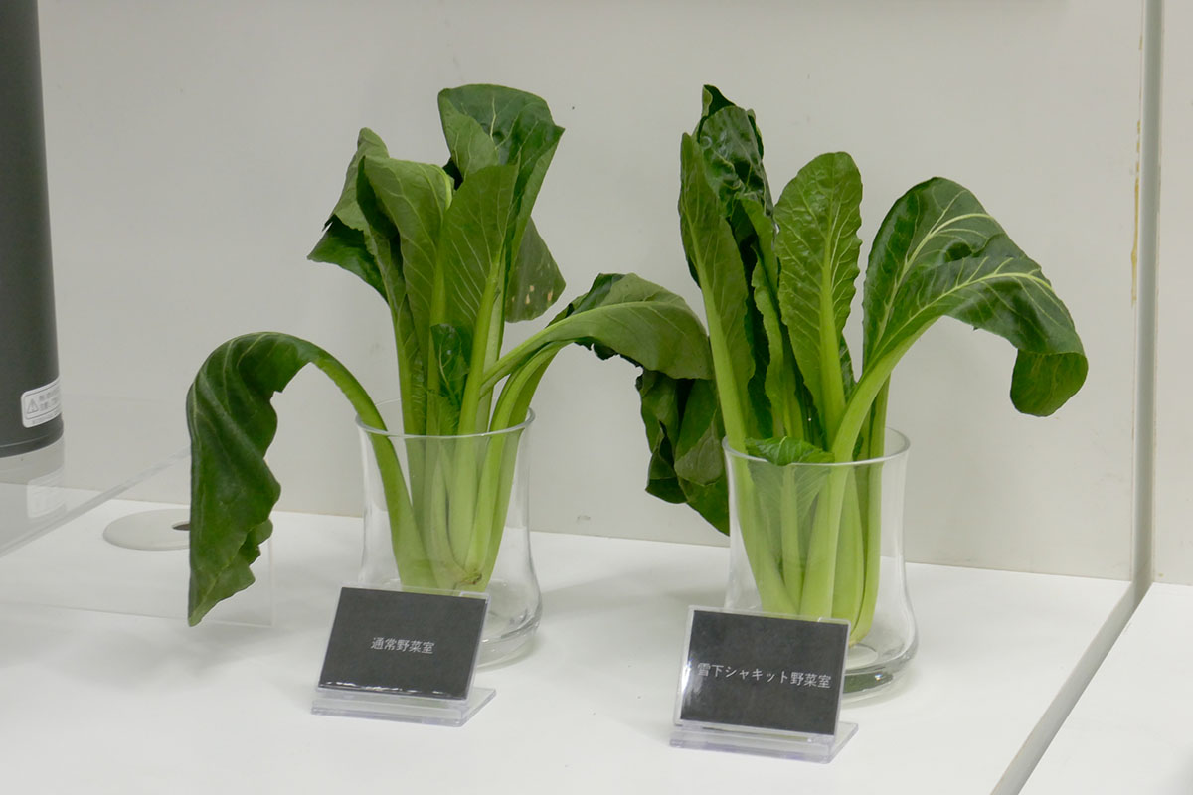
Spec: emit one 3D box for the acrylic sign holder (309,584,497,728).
[{"bbox_3d":[-0.079,0.104,1.425,0.064,0.043,0.041,4,15,18],"label":"acrylic sign holder"}]

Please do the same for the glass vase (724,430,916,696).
[{"bbox_3d":[0.090,0.068,1.444,0.081,0.099,0.081,-1,14,0],"label":"glass vase"}]

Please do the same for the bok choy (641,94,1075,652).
[{"bbox_3d":[0.107,-0.012,1.430,0.182,0.236,0.135,-1,14,0],"label":"bok choy"}]

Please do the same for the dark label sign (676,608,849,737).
[{"bbox_3d":[0.066,0.108,1.376,0.064,0.047,0.005,4,-12,19],"label":"dark label sign"}]

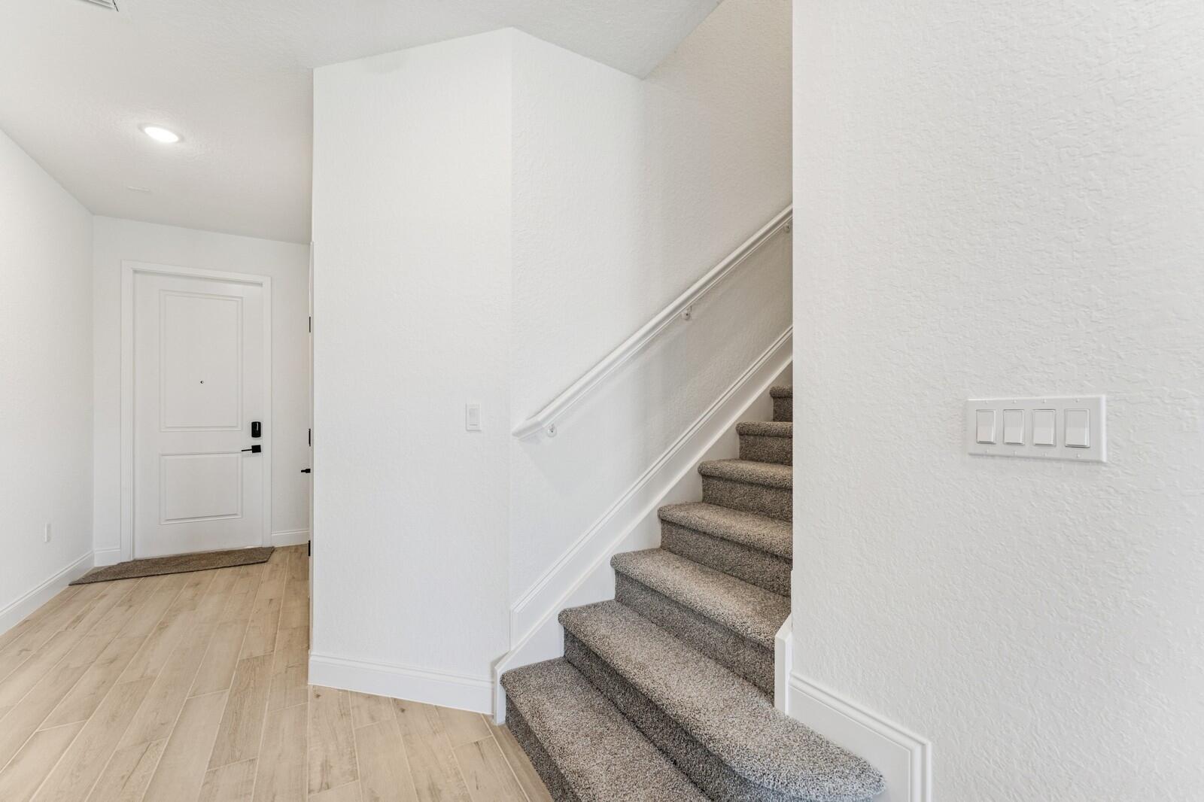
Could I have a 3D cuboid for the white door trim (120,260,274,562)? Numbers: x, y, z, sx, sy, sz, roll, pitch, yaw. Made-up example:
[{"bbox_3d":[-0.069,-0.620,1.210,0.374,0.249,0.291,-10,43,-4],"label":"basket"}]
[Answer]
[{"bbox_3d":[-3.569,0.095,4.179,1.035,2.527,0.100,0,-1,-32],"label":"white door trim"}]

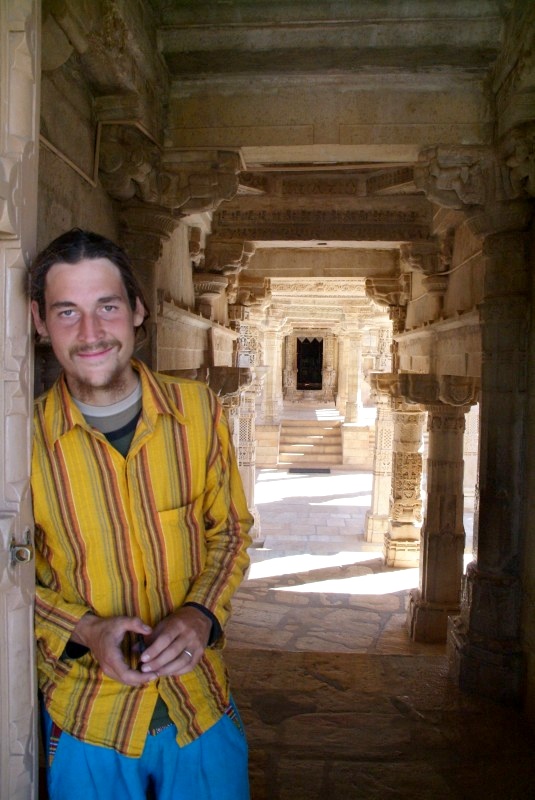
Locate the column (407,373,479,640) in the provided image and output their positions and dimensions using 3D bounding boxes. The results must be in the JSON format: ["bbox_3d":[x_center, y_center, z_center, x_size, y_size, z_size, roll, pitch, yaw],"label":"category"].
[{"bbox_3d":[1.120,0.668,3.880,0.500,1.643,0.500,0,3,4],"label":"column"}]

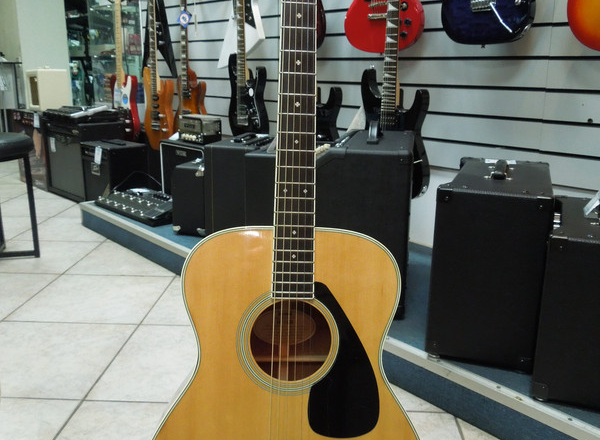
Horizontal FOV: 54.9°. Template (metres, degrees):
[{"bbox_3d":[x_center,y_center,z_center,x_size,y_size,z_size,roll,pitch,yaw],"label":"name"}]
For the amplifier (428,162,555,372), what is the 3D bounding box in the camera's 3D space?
[{"bbox_3d":[0.525,0.090,1.573,0.254,0.434,0.507,6,16,20],"label":"amplifier"}]

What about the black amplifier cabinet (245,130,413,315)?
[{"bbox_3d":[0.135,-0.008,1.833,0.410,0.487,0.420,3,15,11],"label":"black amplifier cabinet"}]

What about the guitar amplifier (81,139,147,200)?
[{"bbox_3d":[-1.123,-0.282,3.522,0.238,0.358,0.362,-14,21,-42],"label":"guitar amplifier"}]

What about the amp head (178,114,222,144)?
[{"bbox_3d":[-0.485,-0.452,2.867,0.125,0.117,0.210,-12,19,-39],"label":"amp head"}]

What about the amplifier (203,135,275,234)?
[{"bbox_3d":[-0.229,-0.139,2.494,0.235,0.395,0.410,3,15,9],"label":"amplifier"}]

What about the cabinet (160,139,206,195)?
[{"bbox_3d":[-0.481,-0.209,2.848,0.220,0.346,0.366,-14,21,-43],"label":"cabinet"}]

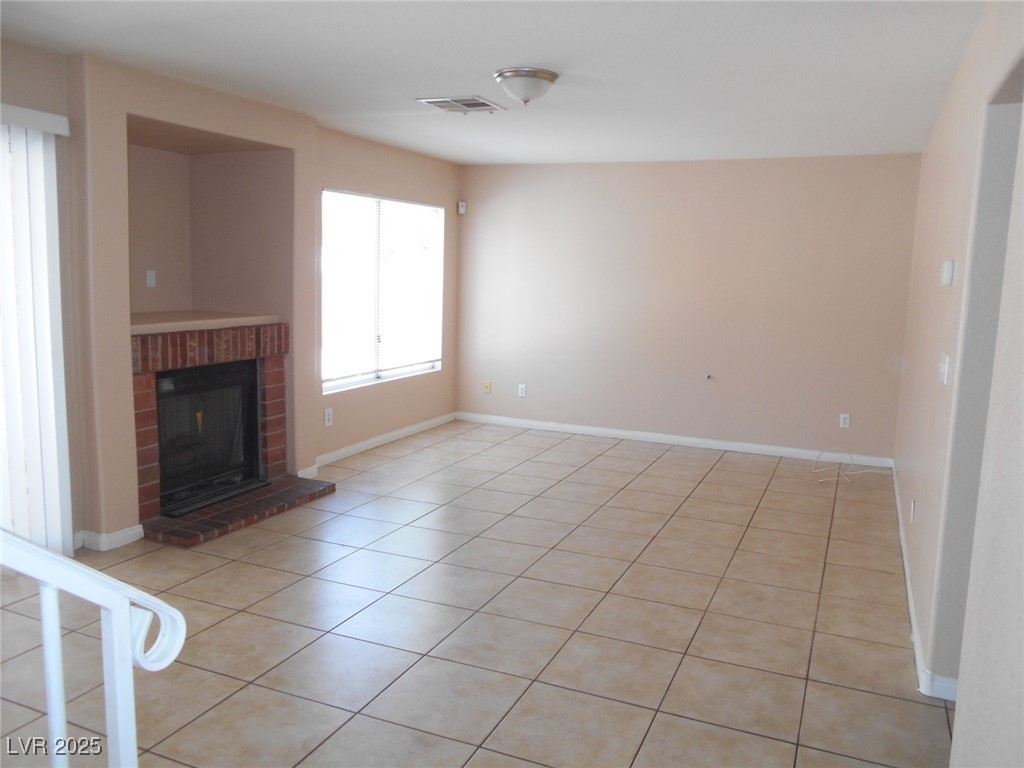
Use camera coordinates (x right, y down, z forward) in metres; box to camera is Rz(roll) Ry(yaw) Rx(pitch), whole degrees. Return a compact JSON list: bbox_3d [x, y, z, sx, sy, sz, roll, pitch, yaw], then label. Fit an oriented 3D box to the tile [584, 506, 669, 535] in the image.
[{"bbox_3d":[0.704,0.836,4.707,0.449,0.010,0.442,5,9,24],"label":"tile"}]

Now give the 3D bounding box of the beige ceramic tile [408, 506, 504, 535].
[{"bbox_3d":[-0.310,0.823,4.674,0.449,0.010,0.442,5,9,24],"label":"beige ceramic tile"}]

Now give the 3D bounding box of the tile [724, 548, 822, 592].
[{"bbox_3d":[1.347,0.957,3.926,0.450,0.012,0.450,4,8,24],"label":"tile"}]

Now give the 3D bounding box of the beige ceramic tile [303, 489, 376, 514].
[{"bbox_3d":[-1.122,0.758,5.038,0.413,0.010,0.442,5,9,24],"label":"beige ceramic tile"}]

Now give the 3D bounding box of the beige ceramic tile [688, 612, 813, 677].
[{"bbox_3d":[0.975,1.059,3.122,0.449,0.010,0.442,5,9,24],"label":"beige ceramic tile"}]

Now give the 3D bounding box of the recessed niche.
[{"bbox_3d":[-2.153,-0.949,4.767,0.920,1.080,1.360,5,8,23],"label":"recessed niche"}]

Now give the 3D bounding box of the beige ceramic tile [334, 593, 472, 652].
[{"bbox_3d":[-0.451,1.010,3.252,0.450,0.012,0.450,4,8,24],"label":"beige ceramic tile"}]

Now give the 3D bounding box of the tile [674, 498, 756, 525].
[{"bbox_3d":[1.313,0.827,4.942,0.450,0.012,0.450,4,8,24],"label":"tile"}]

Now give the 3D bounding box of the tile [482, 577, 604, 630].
[{"bbox_3d":[0.146,0.977,3.441,0.445,0.010,0.445,4,8,24],"label":"tile"}]

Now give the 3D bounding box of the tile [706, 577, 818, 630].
[{"bbox_3d":[1.161,1.006,3.527,0.449,0.010,0.442,5,9,24],"label":"tile"}]

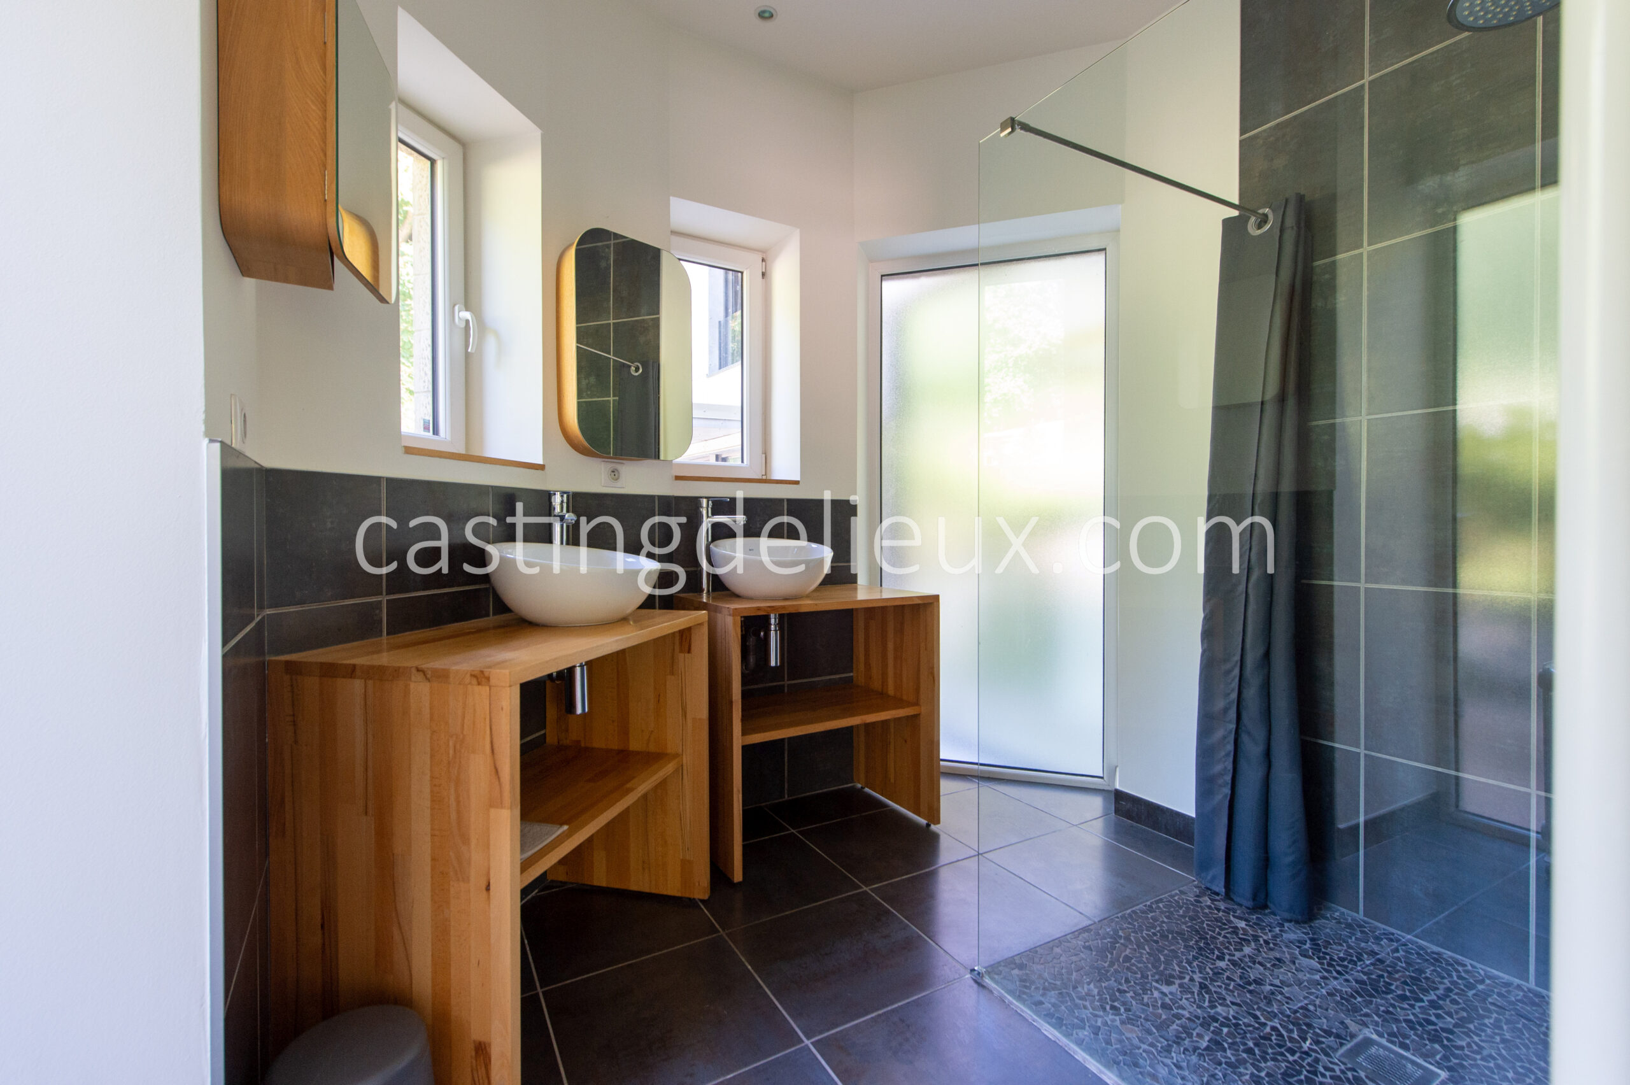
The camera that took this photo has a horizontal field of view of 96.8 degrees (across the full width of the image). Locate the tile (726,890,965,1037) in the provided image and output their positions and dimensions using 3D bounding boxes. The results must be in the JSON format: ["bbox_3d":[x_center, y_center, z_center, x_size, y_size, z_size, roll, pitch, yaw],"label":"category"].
[{"bbox_3d":[0.067,1.034,1.810,0.448,0.012,0.448,-1,2,-30],"label":"tile"}]

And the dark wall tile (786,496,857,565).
[{"bbox_3d":[0.029,-0.041,2.909,0.332,0.265,0.012,-1,1,-30],"label":"dark wall tile"}]

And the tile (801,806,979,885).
[{"bbox_3d":[0.231,1.016,2.425,0.448,0.012,0.448,-1,2,-30],"label":"tile"}]

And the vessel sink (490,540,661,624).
[{"bbox_3d":[-0.582,0.102,1.769,0.410,0.197,0.410,0,1,13],"label":"vessel sink"}]

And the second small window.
[{"bbox_3d":[-0.428,-0.739,2.932,0.510,0.935,0.070,-1,2,-31],"label":"second small window"}]

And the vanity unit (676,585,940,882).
[{"bbox_3d":[-0.026,0.603,2.567,0.793,0.822,0.500,-1,1,-30],"label":"vanity unit"}]

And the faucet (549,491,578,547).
[{"bbox_3d":[-0.672,0.029,1.943,0.048,0.335,0.170,-1,1,-31],"label":"faucet"}]

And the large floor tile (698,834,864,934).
[{"bbox_3d":[-0.158,1.022,2.200,0.448,0.012,0.448,-1,2,-30],"label":"large floor tile"}]

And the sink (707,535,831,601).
[{"bbox_3d":[-0.141,0.091,2.477,0.410,0.197,0.410,0,1,0],"label":"sink"}]

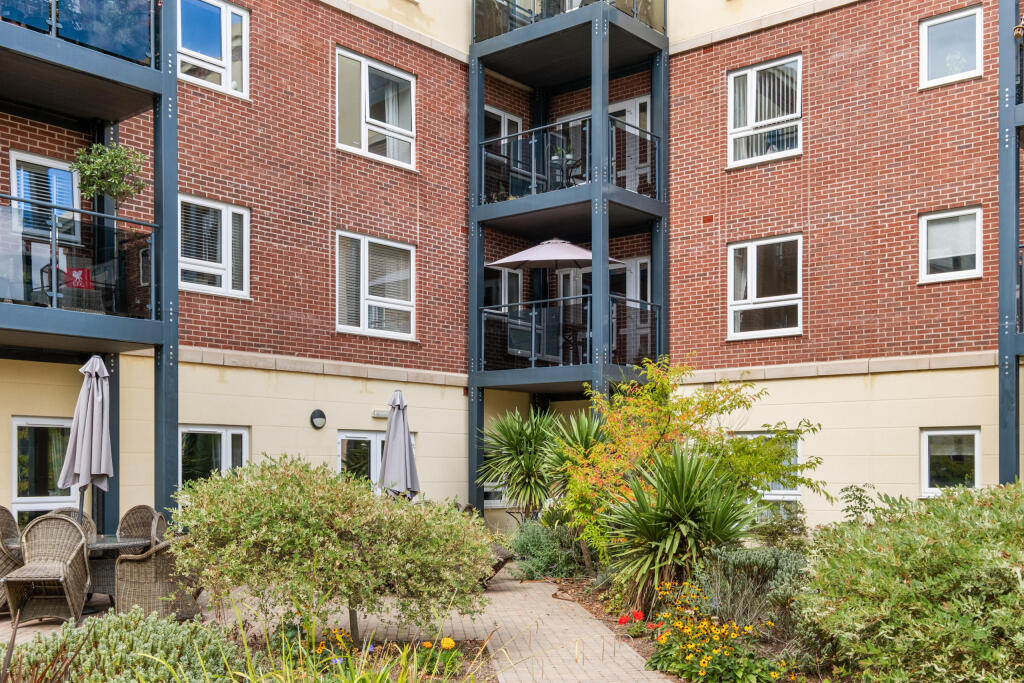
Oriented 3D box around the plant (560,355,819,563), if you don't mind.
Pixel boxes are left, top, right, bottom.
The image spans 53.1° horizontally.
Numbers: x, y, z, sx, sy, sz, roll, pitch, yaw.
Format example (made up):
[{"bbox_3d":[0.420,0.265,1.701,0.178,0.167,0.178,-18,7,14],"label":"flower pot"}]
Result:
[{"bbox_3d":[1.942,1.380,11.400,2.650,2.400,2.300,0,-3,0],"label":"plant"}]

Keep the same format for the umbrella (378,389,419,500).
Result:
[{"bbox_3d":[-1.463,1.830,13.200,0.520,2.400,0.520,0,-3,0],"label":"umbrella"}]

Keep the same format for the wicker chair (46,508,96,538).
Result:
[{"bbox_3d":[-4.968,2.391,11.550,0.600,0.950,0.650,2,-4,-25],"label":"wicker chair"}]

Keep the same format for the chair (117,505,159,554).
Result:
[{"bbox_3d":[-4.500,2.550,12.350,0.620,1.000,0.650,0,-4,6],"label":"chair"}]

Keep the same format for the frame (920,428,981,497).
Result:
[{"bbox_3d":[6.382,1.786,14.870,0.830,1.010,0.110,-3,-4,38],"label":"frame"}]

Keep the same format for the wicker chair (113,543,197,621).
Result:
[{"bbox_3d":[-3.471,2.296,10.200,0.670,0.890,0.620,0,-3,7],"label":"wicker chair"}]

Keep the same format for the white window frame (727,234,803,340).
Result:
[{"bbox_3d":[4.153,-0.876,16.778,1.293,1.630,0.120,-3,-4,40],"label":"white window frame"}]

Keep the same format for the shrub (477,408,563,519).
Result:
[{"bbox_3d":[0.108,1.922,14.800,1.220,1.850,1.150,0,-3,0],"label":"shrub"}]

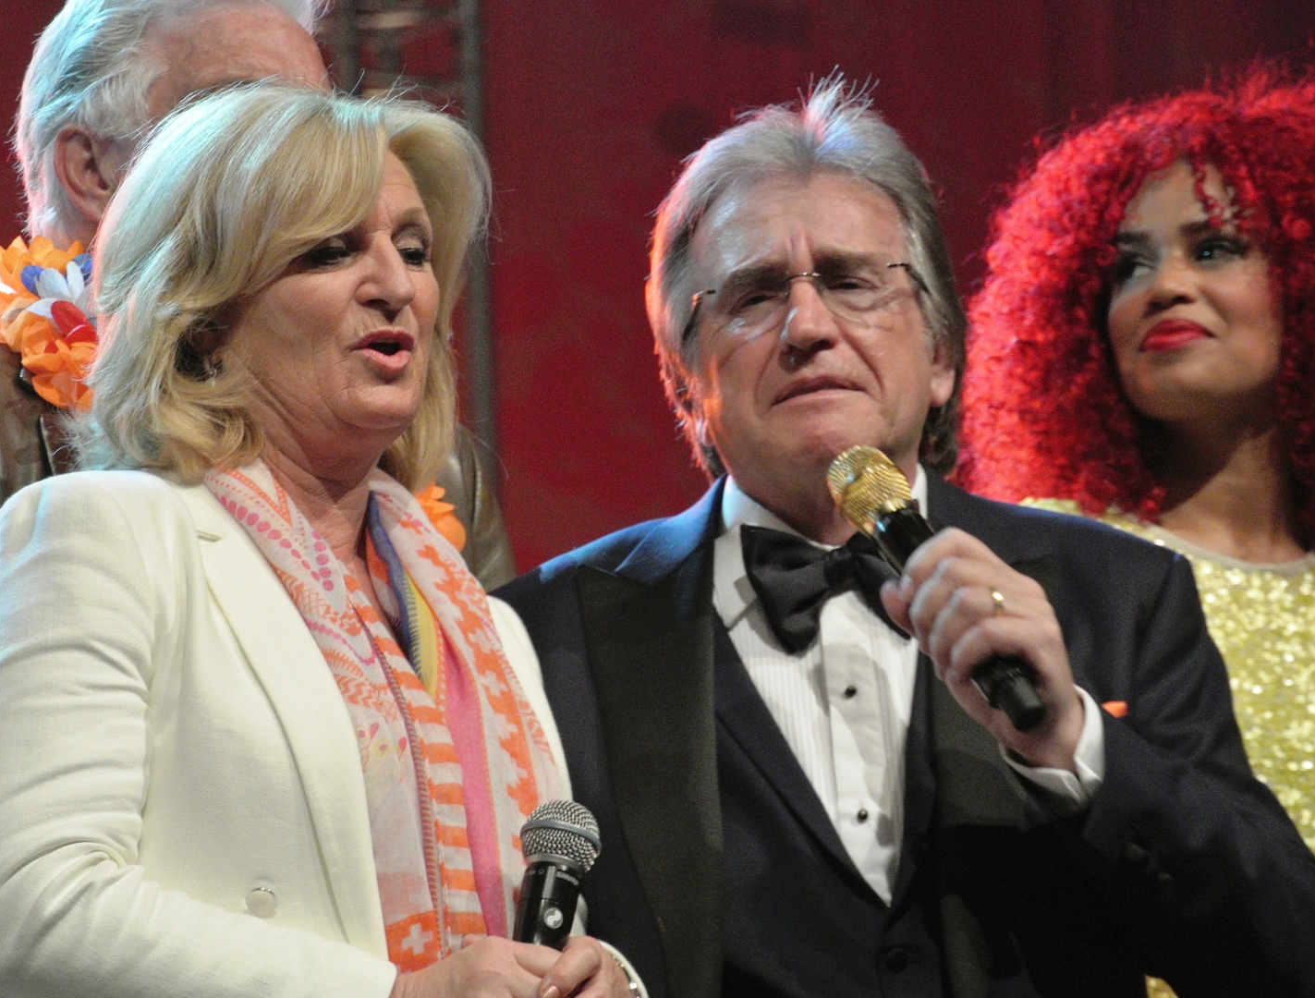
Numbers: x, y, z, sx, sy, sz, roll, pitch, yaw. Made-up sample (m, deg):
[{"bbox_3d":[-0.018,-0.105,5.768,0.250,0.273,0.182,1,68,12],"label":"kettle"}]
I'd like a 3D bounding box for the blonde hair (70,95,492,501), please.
[{"bbox_3d":[-0.239,-0.136,7.220,0.240,0.262,0.250,3,-7,-38],"label":"blonde hair"}]

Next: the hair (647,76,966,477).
[{"bbox_3d":[0.097,-0.144,7.360,0.203,0.255,0.230,-9,-10,4],"label":"hair"}]

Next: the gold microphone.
[{"bbox_3d":[0.181,0.057,7.200,0.047,0.240,0.047,-34,-24,0],"label":"gold microphone"}]

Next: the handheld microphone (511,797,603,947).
[{"bbox_3d":[-0.080,0.296,7.030,0.051,0.235,0.051,12,-20,0],"label":"handheld microphone"}]

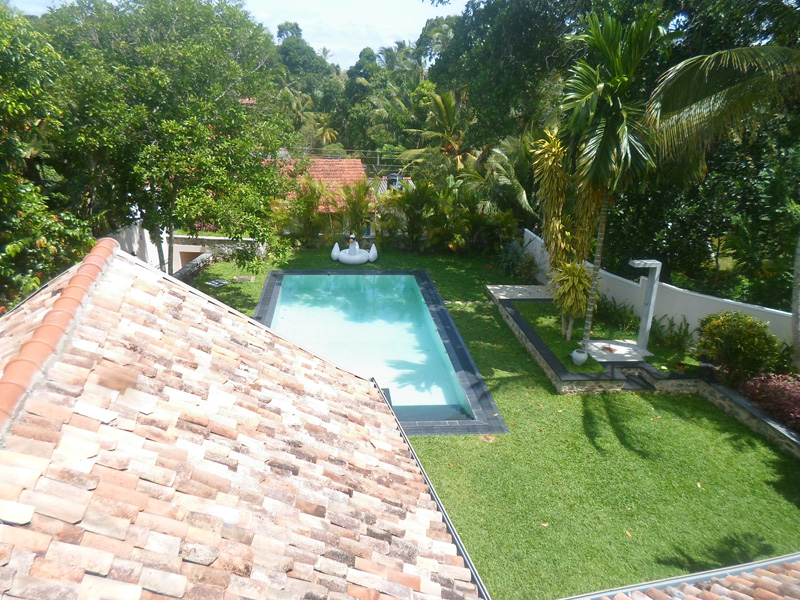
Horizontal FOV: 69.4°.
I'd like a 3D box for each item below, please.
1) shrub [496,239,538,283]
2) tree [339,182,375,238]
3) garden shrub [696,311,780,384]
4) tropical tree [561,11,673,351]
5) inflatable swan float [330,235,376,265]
[{"bbox_3d":[3.891,-1.344,19.243,1.380,1.430,1.300,0,20,-7],"label":"shrub"},{"bbox_3d":[-1.635,-3.157,21.726,1.360,2.600,1.350,0,20,-7],"label":"tree"},{"bbox_3d":[7.142,0.993,12.228,1.620,1.520,1.500,0,20,-7],"label":"garden shrub"},{"bbox_3d":[4.247,-2.114,12.333,2.350,7.100,2.300,0,20,-7],"label":"tropical tree"},{"bbox_3d":[-1.652,-1.889,20.750,1.660,1.000,1.350,1,20,-2],"label":"inflatable swan float"}]

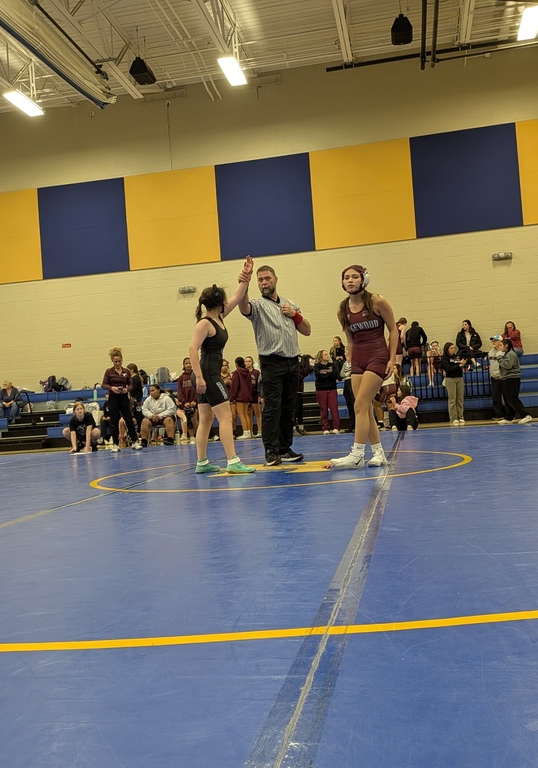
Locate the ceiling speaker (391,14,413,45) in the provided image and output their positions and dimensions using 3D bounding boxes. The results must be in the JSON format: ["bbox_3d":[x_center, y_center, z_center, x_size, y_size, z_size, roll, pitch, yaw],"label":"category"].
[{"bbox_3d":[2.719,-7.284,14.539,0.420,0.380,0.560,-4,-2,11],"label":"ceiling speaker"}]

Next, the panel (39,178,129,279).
[{"bbox_3d":[-4.878,-4.069,18.631,2.430,2.430,0.050,-4,-2,11],"label":"panel"}]

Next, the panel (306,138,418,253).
[{"bbox_3d":[2.291,-4.625,17.368,2.440,2.440,0.050,-4,-2,11],"label":"panel"}]

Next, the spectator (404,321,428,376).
[{"bbox_3d":[3.388,-0.738,16.241,0.500,1.440,0.500,-4,-2,11],"label":"spectator"}]

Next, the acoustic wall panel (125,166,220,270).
[{"bbox_3d":[-2.488,-4.252,18.185,2.430,2.430,0.050,-4,-2,11],"label":"acoustic wall panel"}]

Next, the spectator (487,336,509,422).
[{"bbox_3d":[4.554,-0.117,14.057,0.470,1.692,0.340,-6,-3,37],"label":"spectator"}]

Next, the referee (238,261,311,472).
[{"bbox_3d":[0.056,-0.186,6.600,0.660,1.804,0.500,-4,-2,-1],"label":"referee"}]

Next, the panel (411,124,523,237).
[{"bbox_3d":[4.682,-4.800,16.846,2.430,2.430,0.050,-4,-2,11],"label":"panel"}]

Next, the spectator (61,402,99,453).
[{"bbox_3d":[-3.484,0.767,13.118,0.680,0.930,0.750,-4,-2,-9],"label":"spectator"}]

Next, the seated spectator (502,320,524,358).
[{"bbox_3d":[5.532,-0.877,16.132,0.470,1.071,0.640,-4,-2,11],"label":"seated spectator"}]

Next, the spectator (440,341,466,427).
[{"bbox_3d":[3.492,-0.001,13.440,0.450,1.567,0.350,-2,-3,-34],"label":"spectator"}]

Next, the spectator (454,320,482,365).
[{"bbox_3d":[4.608,-0.846,16.268,0.600,1.200,0.750,-4,-2,9],"label":"spectator"}]

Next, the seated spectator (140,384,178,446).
[{"bbox_3d":[-2.103,0.578,13.626,0.660,1.170,0.780,-4,-2,-3],"label":"seated spectator"}]

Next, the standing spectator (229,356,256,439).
[{"bbox_3d":[-0.558,0.284,14.400,0.330,1.626,0.450,-6,-3,37],"label":"standing spectator"}]

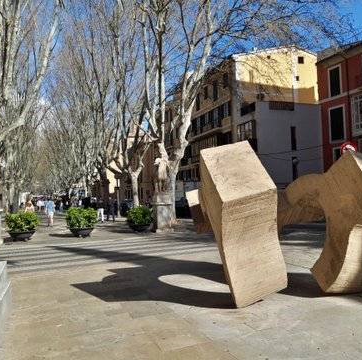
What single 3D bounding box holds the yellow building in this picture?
[{"bbox_3d":[8.408,-5.407,49.317,13.000,18.400,17.000,0,-3,-22],"label":"yellow building"}]

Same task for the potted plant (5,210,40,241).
[{"bbox_3d":[-6.306,1.810,14.338,1.230,1.170,1.230,0,-3,-22],"label":"potted plant"}]

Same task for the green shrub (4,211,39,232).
[{"bbox_3d":[-6.310,1.621,14.348,1.230,0.800,1.230,0,-3,-22],"label":"green shrub"}]

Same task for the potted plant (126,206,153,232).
[{"bbox_3d":[-1.905,1.808,16.454,1.240,1.170,1.240,0,-3,-22],"label":"potted plant"}]

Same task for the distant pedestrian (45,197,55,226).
[{"bbox_3d":[-7.533,1.820,20.751,0.520,1.720,0.360,-1,-2,-21],"label":"distant pedestrian"}]

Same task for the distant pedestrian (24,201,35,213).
[{"bbox_3d":[-8.531,1.920,20.300,0.500,1.660,0.380,0,-3,-22],"label":"distant pedestrian"}]

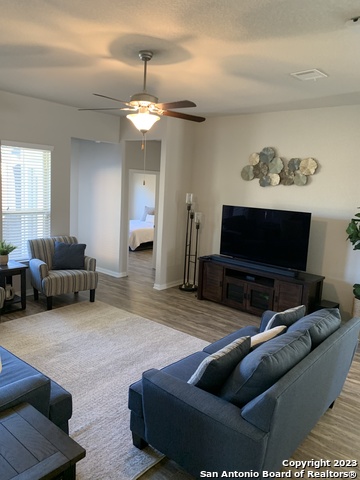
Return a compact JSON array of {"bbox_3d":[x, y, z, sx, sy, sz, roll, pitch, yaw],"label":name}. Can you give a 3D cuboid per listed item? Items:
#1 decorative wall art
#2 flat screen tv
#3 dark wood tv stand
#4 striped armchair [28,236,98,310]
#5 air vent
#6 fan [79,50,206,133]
[{"bbox_3d":[1.486,-1.115,5.540,1.235,0.605,0.070,10,12,40],"label":"decorative wall art"},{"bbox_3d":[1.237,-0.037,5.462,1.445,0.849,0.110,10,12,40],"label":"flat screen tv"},{"bbox_3d":[1.162,0.756,5.555,1.886,0.690,0.428,10,12,40],"label":"dark wood tv stand"},{"bbox_3d":[-1.814,0.498,5.576,0.820,0.921,0.770,-5,12,-39],"label":"striped armchair"},{"bbox_3d":[1.316,-1.666,3.673,0.270,0.020,0.275,10,12,40],"label":"air vent"},{"bbox_3d":[-0.293,-1.323,3.244,1.260,0.705,1.260,10,12,40],"label":"fan"}]

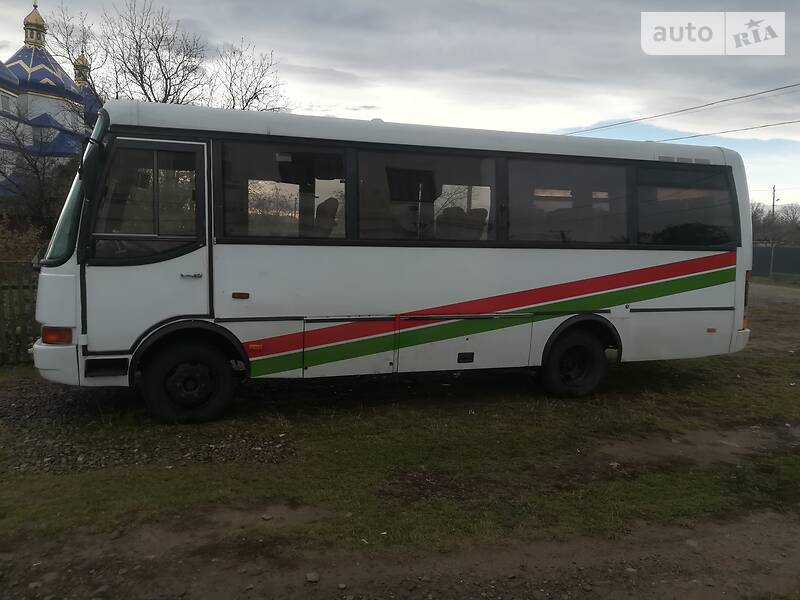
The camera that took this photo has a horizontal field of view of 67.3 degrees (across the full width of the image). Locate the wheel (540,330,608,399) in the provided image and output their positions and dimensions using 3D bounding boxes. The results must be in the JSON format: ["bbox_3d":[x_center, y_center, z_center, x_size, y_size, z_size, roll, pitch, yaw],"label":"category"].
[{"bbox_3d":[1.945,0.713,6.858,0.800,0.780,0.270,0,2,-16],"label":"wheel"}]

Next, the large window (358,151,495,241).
[{"bbox_3d":[0.296,-1.051,6.206,1.477,0.891,0.060,0,-1,-16],"label":"large window"}]

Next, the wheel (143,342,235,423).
[{"bbox_3d":[-1.995,0.770,5.715,0.800,0.780,0.240,0,2,-16],"label":"wheel"}]

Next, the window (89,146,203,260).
[{"bbox_3d":[-2.288,-0.877,5.463,0.899,1.016,0.060,0,-1,-16],"label":"window"}]

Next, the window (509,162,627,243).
[{"bbox_3d":[1.874,-1.073,6.659,1.493,0.865,0.060,0,-1,-16],"label":"window"}]

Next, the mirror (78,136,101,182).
[{"bbox_3d":[-2.688,-1.210,5.211,0.140,0.350,0.200,-1,2,-25],"label":"mirror"}]

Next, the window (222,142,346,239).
[{"bbox_3d":[-1.103,-1.038,5.805,1.169,0.883,0.060,0,-1,-16],"label":"window"}]

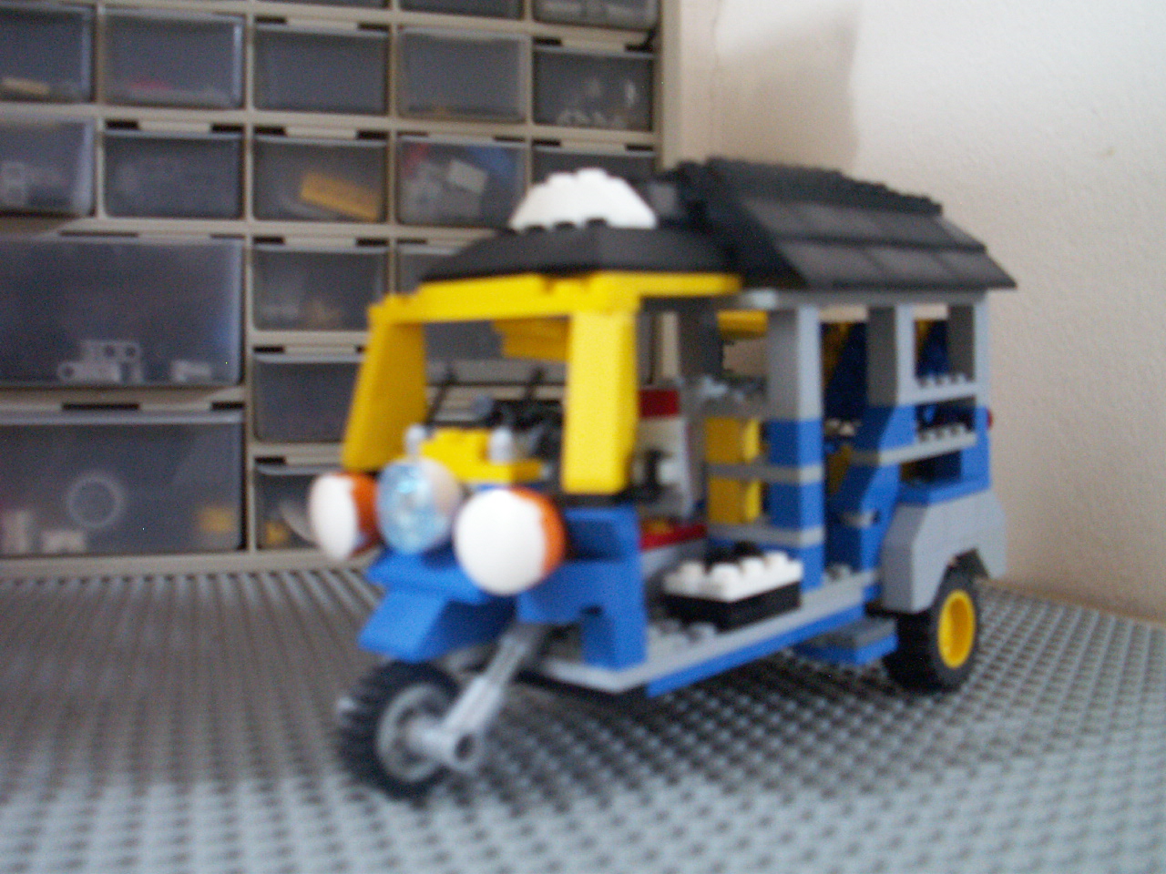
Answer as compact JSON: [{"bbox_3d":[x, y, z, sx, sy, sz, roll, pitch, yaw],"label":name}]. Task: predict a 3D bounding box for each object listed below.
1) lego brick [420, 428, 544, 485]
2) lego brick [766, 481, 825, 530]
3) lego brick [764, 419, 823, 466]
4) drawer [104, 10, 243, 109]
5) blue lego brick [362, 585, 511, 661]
[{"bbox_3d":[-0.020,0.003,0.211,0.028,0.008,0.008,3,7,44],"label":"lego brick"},{"bbox_3d":[0.044,0.014,0.243,0.008,0.010,0.008,4,8,43],"label":"lego brick"},{"bbox_3d":[0.044,0.001,0.244,0.008,0.010,0.008,4,8,45],"label":"lego brick"},{"bbox_3d":[-0.177,-0.150,0.532,0.053,0.038,0.135,0,0,-13],"label":"drawer"},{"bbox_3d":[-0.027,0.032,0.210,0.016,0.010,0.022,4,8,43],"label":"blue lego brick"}]

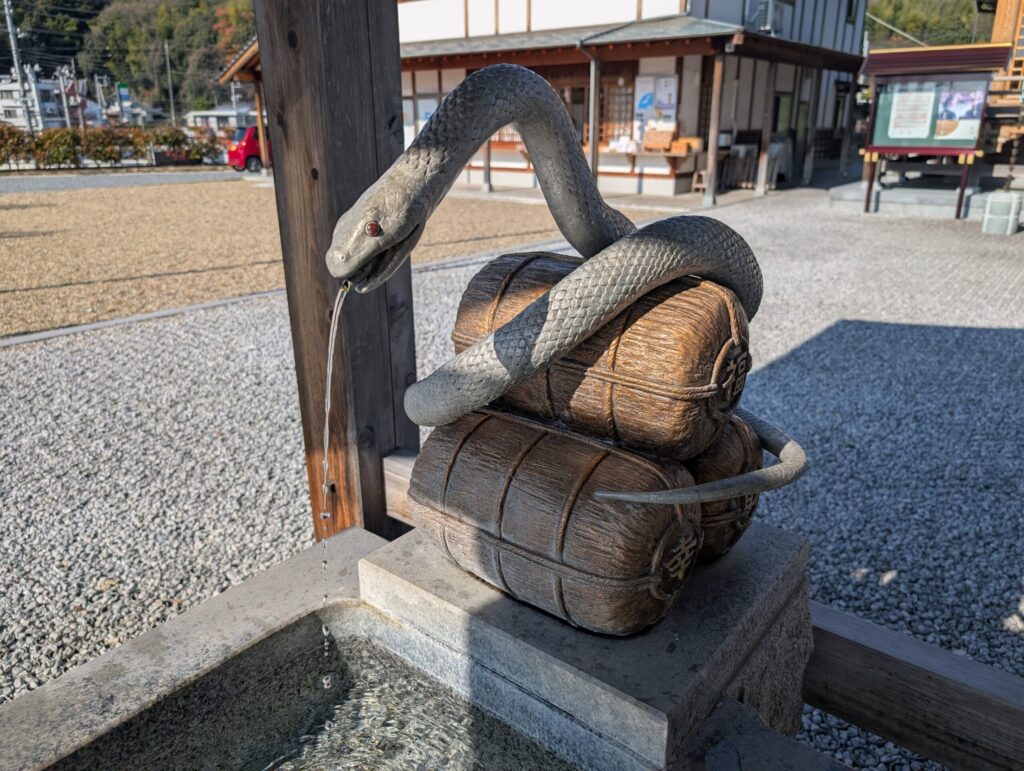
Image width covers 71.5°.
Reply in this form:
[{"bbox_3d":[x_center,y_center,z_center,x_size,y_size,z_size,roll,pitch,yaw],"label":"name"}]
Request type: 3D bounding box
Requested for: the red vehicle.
[{"bbox_3d":[-8.916,-8.897,26.676,3.400,1.530,1.480,-17,26,-38],"label":"red vehicle"}]

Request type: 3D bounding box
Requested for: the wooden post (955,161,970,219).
[{"bbox_3d":[7.387,-3.213,11.616,0.085,0.950,0.085,15,25,35],"label":"wooden post"}]

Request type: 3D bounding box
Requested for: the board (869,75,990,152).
[{"bbox_3d":[6.778,-4.453,11.661,1.680,1.150,0.130,15,25,35],"label":"board"}]

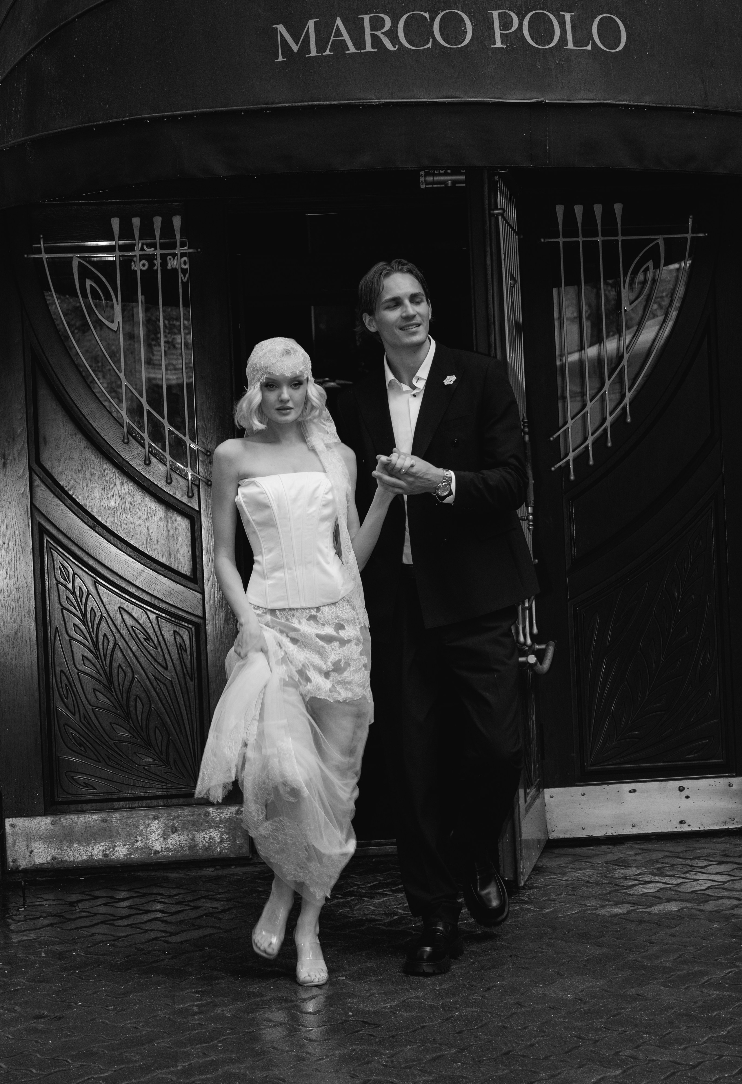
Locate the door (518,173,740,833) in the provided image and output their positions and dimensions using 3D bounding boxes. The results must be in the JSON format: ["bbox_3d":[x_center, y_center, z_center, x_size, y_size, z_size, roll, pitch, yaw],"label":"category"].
[{"bbox_3d":[0.989,-0.117,8.281,0.830,2.310,0.080,-3,1,-6],"label":"door"}]

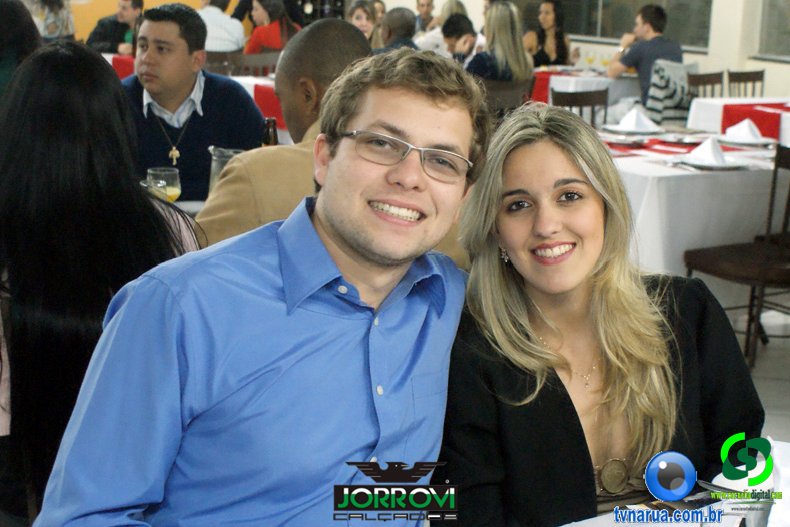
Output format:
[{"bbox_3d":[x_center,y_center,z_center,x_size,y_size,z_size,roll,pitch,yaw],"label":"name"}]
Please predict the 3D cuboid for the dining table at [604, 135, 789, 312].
[{"bbox_3d":[1.298,-0.121,4.009,1.150,0.760,1.120,-4,16,-14],"label":"dining table"}]

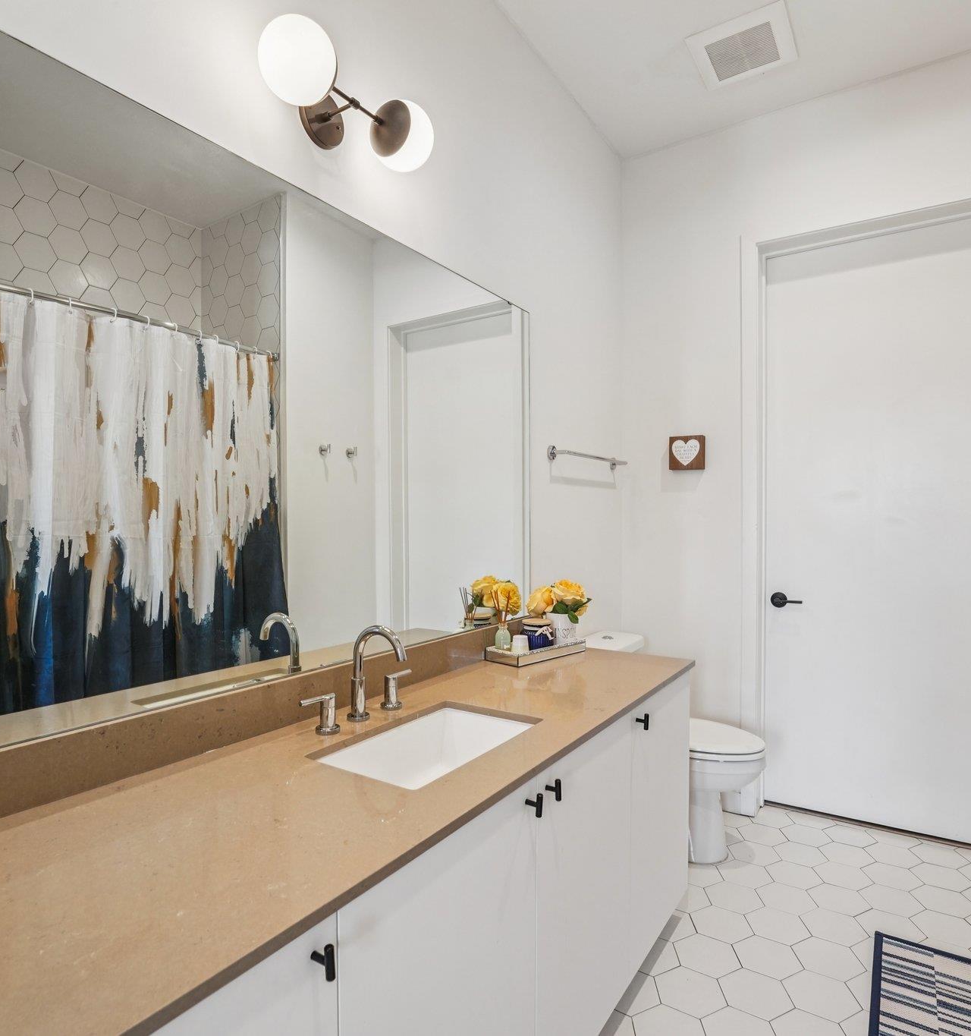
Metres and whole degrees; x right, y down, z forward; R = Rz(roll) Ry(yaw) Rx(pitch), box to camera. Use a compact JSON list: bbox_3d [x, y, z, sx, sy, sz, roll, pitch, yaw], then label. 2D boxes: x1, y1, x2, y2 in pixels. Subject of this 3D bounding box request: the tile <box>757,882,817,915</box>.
[{"bbox_3d":[1.028,1.304,2.063,0.200,0.010,0.174,0,0,35],"label":"tile"}]

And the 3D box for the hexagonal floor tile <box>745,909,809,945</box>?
[{"bbox_3d":[0.947,1.325,1.957,0.198,0.010,0.172,0,0,30],"label":"hexagonal floor tile"}]

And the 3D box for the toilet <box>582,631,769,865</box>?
[{"bbox_3d":[0.766,0.918,2.515,0.720,0.770,0.390,0,0,35],"label":"toilet"}]

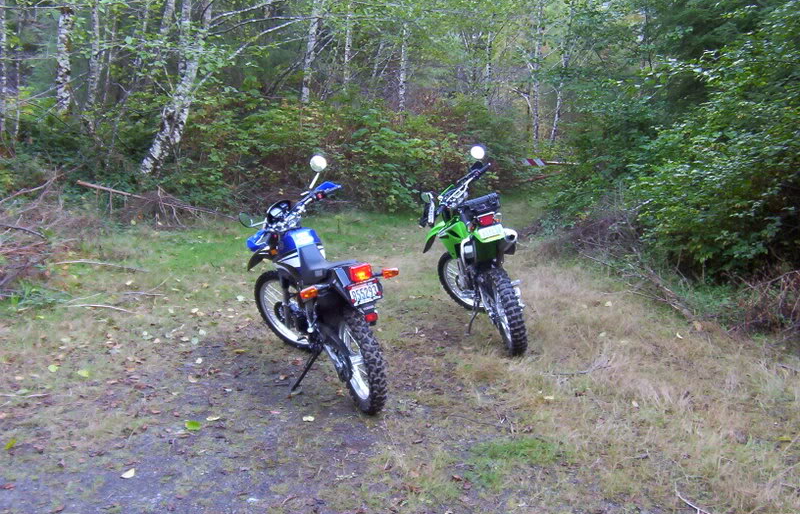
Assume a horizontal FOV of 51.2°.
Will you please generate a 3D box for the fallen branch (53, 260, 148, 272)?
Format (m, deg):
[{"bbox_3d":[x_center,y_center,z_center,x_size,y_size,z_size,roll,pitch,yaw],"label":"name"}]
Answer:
[{"bbox_3d":[-3.474,0.083,9.757,1.311,0.099,0.158,3,10,17],"label":"fallen branch"}]

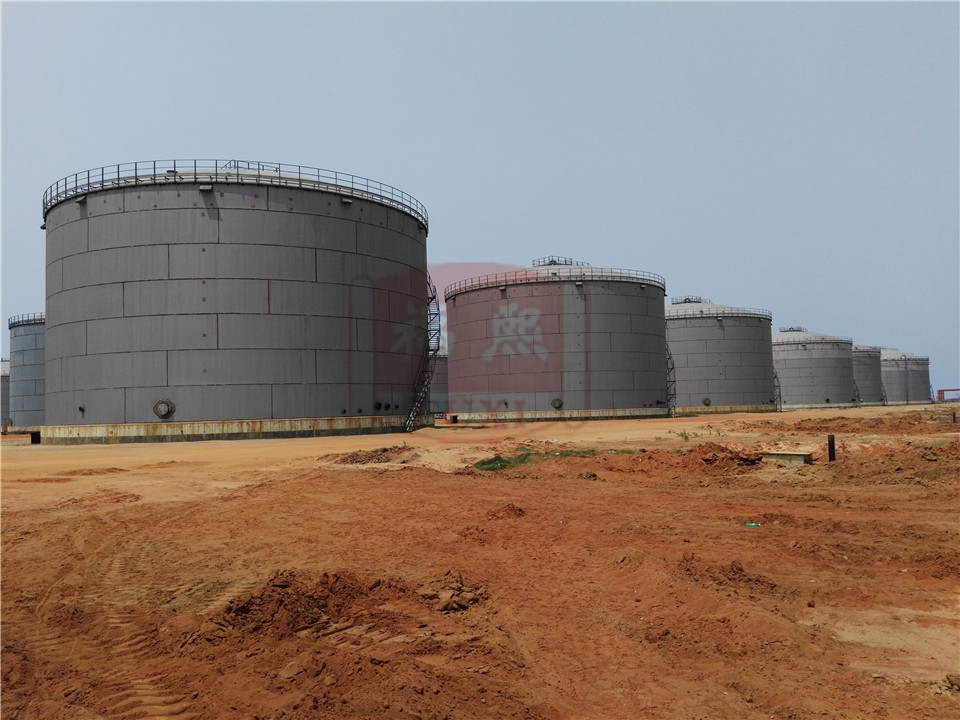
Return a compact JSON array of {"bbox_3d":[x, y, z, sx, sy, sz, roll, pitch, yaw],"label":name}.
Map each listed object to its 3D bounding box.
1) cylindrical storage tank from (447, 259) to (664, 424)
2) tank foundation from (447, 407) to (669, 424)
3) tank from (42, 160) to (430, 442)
[{"bbox_3d":[10.989,-3.311,113.442,32.130,22.520,32.130,-2,-4,0],"label":"cylindrical storage tank"},{"bbox_3d":[11.302,7.905,112.685,32.130,1.290,32.130,-2,-4,0],"label":"tank foundation"},{"bbox_3d":[-20.384,-4.862,68.708,32.130,22.760,32.130,-2,-4,0],"label":"tank"}]

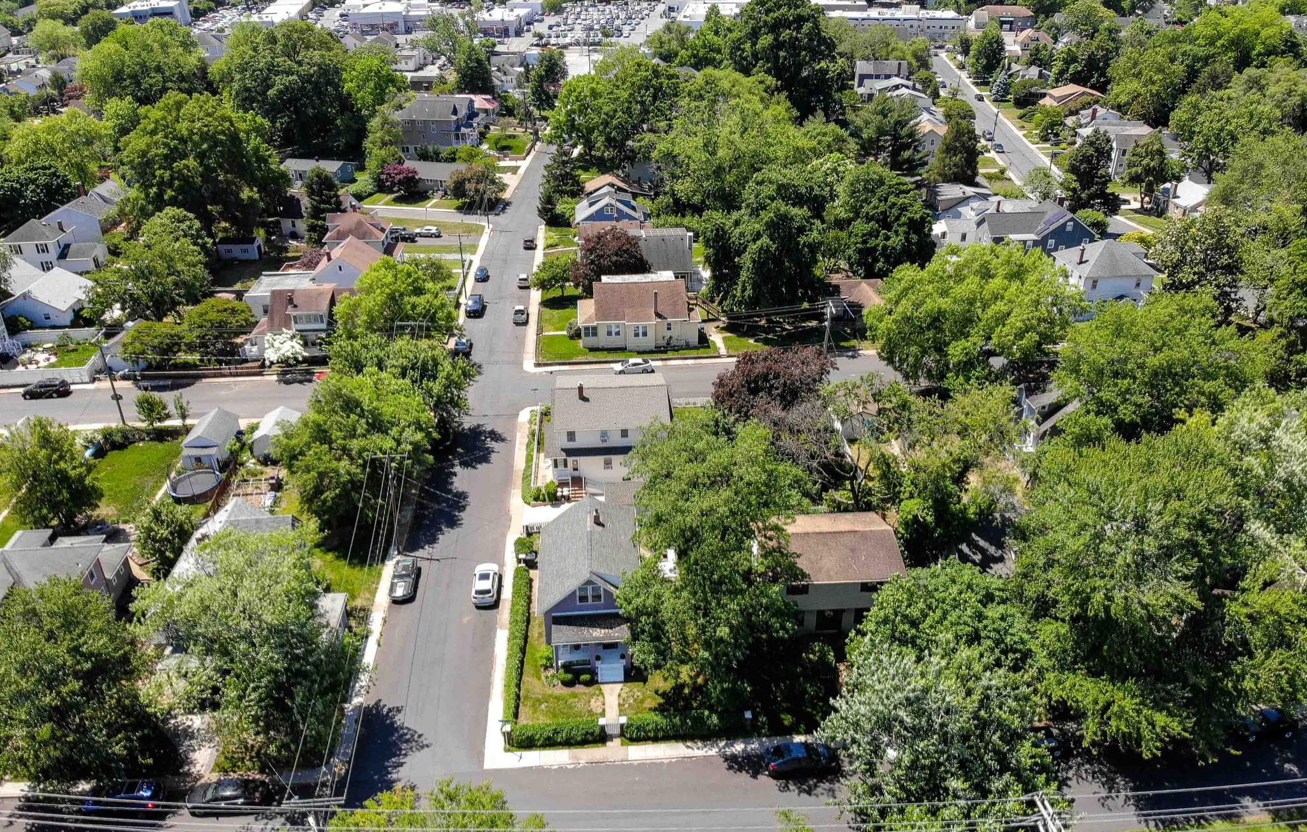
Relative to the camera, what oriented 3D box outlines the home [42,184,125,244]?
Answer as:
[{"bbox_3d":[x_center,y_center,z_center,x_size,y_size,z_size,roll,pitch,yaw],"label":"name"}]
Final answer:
[{"bbox_3d":[-86.614,-30.551,140.524,8.900,7.900,14.500,-2,29,-4],"label":"home"}]

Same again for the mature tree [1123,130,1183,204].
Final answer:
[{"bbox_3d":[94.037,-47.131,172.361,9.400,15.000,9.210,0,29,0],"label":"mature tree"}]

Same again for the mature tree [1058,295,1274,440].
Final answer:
[{"bbox_3d":[49.602,-4.717,89.679,18.600,14.200,16.500,-2,29,-4],"label":"mature tree"}]

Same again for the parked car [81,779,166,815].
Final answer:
[{"bbox_3d":[-32.380,23.229,55.226,4.450,1.560,1.820,-2,29,-3],"label":"parked car"}]

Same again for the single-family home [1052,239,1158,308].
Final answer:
[{"bbox_3d":[57.286,-17.749,115.674,9.300,8.500,10.200,-2,29,-4],"label":"single-family home"}]

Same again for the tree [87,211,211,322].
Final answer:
[{"bbox_3d":[-60.500,-17.534,109.838,13.000,13.200,13.000,0,29,0],"label":"tree"}]

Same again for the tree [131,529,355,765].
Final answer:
[{"bbox_3d":[-24.505,14.150,55.279,12.000,14.500,11.800,-2,29,-4],"label":"tree"}]

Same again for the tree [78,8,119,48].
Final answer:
[{"bbox_3d":[-199.000,-139.522,325.195,12.500,13.500,12.500,0,29,0],"label":"tree"}]

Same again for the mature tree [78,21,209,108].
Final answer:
[{"bbox_3d":[-133.500,-92.125,237.304,32.000,21.000,28.000,0,29,0],"label":"mature tree"}]

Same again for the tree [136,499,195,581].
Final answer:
[{"bbox_3d":[-38.472,9.510,71.503,4.400,6.800,4.400,-2,29,-4],"label":"tree"}]

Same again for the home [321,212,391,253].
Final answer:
[{"bbox_3d":[-45.947,-28.576,142.845,9.800,7.200,9.000,-2,29,-4],"label":"home"}]

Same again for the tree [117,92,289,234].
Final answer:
[{"bbox_3d":[-73.594,-41.451,149.810,25.500,22.800,23.000,-2,29,-4],"label":"tree"}]

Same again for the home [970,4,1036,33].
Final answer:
[{"bbox_3d":[151.500,-173.239,393.609,26.000,9.200,14.000,2,29,3],"label":"home"}]

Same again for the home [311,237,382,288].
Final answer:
[{"bbox_3d":[-42.462,-20.609,126.758,8.440,6.900,10.300,-2,29,-4],"label":"home"}]

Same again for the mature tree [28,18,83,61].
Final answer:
[{"bbox_3d":[-206.457,-128.849,313.113,18.358,15.440,18.358,0,29,0],"label":"mature tree"}]

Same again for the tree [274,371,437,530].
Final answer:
[{"bbox_3d":[-25.000,3.550,77.512,13.000,13.000,13.000,0,29,0],"label":"tree"}]

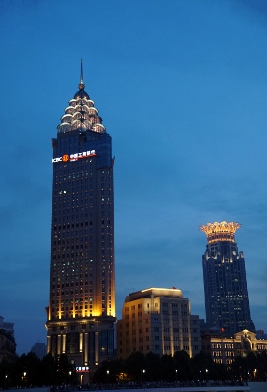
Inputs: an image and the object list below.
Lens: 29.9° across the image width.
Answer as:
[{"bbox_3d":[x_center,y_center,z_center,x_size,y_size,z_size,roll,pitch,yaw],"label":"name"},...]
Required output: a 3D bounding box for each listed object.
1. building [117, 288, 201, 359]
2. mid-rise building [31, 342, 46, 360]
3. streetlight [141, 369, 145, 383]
[{"bbox_3d":[11.814,70.240,242.561,27.500,46.000,30.000,11,-24,-31],"label":"building"},{"bbox_3d":[-169.173,298.947,886.286,26.000,73.000,24.000,2,-21,-10],"label":"mid-rise building"},{"bbox_3d":[2.571,51.472,140.870,0.800,5.300,0.700,5,-21,-18],"label":"streetlight"}]

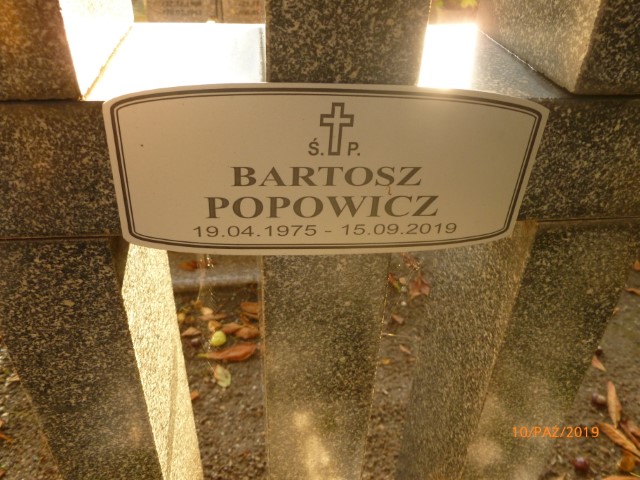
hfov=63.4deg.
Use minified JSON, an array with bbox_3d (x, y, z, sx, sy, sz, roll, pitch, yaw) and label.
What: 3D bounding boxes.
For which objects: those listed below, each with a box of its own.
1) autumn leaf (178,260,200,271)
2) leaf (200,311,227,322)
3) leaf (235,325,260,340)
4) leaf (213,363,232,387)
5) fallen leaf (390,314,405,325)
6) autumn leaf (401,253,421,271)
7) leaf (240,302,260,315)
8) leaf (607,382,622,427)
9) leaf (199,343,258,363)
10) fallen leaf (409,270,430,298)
[{"bbox_3d":[-0.362,0.071,1.436,0.060,0.018,0.035,-5,34,-10],"label":"autumn leaf"},{"bbox_3d":[-0.247,0.179,1.205,0.064,0.012,0.022,2,32,0],"label":"leaf"},{"bbox_3d":[-0.183,0.233,1.304,0.060,0.018,0.040,-5,34,-11],"label":"leaf"},{"bbox_3d":[-0.199,0.277,1.050,0.028,0.012,0.054,-9,33,-17],"label":"leaf"},{"bbox_3d":[0.204,0.209,1.363,0.022,0.012,0.043,-25,41,-35],"label":"fallen leaf"},{"bbox_3d":[0.252,0.059,1.424,0.036,0.018,0.070,-18,37,-29],"label":"autumn leaf"},{"bbox_3d":[-0.163,0.163,1.235,0.052,0.013,0.028,2,32,0],"label":"leaf"},{"bbox_3d":[0.652,0.362,1.146,0.032,0.015,0.128,12,34,16],"label":"leaf"},{"bbox_3d":[-0.197,0.241,1.103,0.122,0.018,0.036,-7,33,-14],"label":"leaf"},{"bbox_3d":[0.285,0.127,1.481,0.065,0.025,0.098,12,34,16],"label":"fallen leaf"}]

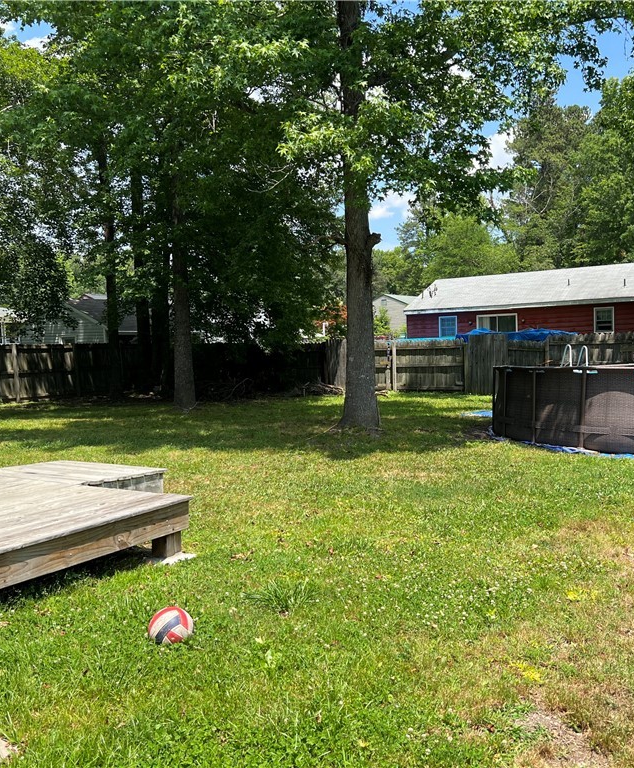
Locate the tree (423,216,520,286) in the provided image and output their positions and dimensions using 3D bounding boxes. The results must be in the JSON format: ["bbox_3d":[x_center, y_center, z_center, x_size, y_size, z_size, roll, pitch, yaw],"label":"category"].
[{"bbox_3d":[10.752,-6.235,53.161,6.600,10.897,6.600,-1,2,0],"label":"tree"}]

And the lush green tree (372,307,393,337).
[{"bbox_3d":[3.443,-2.143,40.056,1.350,3.777,1.350,-1,2,0],"label":"lush green tree"}]

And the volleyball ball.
[{"bbox_3d":[-0.677,1.145,3.580,0.210,0.210,0.210,-1,2,0],"label":"volleyball ball"}]

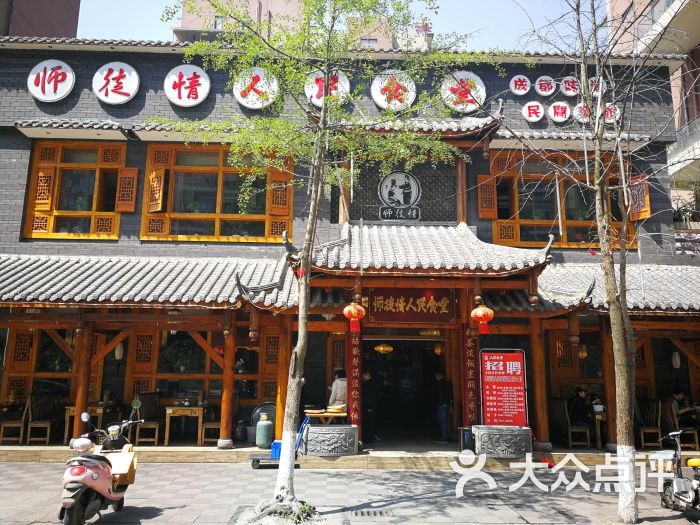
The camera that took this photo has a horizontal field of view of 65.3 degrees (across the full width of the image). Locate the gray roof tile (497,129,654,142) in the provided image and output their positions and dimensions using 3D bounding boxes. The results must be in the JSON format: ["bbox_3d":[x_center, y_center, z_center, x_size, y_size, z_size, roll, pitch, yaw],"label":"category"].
[{"bbox_3d":[5.523,-3.185,13.615,3.920,0.340,0.420,1,-11,-2],"label":"gray roof tile"}]

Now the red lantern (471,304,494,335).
[{"bbox_3d":[2.588,1.108,10.632,0.430,0.550,0.430,1,-11,-2],"label":"red lantern"}]

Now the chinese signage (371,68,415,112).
[{"bbox_3d":[1.090,-4.266,13.627,1.117,1.119,0.110,1,-11,-2],"label":"chinese signage"}]

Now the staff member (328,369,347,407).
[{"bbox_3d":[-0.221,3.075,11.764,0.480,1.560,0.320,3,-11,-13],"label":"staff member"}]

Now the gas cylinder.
[{"bbox_3d":[-1.700,3.346,10.919,0.320,0.680,0.320,1,-11,-2],"label":"gas cylinder"}]

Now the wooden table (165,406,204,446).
[{"bbox_3d":[-3.303,3.340,11.320,0.752,0.733,1.200,1,-11,-2],"label":"wooden table"}]

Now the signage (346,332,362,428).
[{"bbox_3d":[0.108,2.406,11.087,0.303,2.114,0.100,1,-11,-1],"label":"signage"}]

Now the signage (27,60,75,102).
[{"bbox_3d":[-7.312,-4.437,13.402,1.112,1.106,0.110,1,-11,-2],"label":"signage"}]

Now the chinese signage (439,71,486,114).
[{"bbox_3d":[2.835,-4.253,13.702,1.167,1.167,0.120,1,-11,-2],"label":"chinese signage"}]

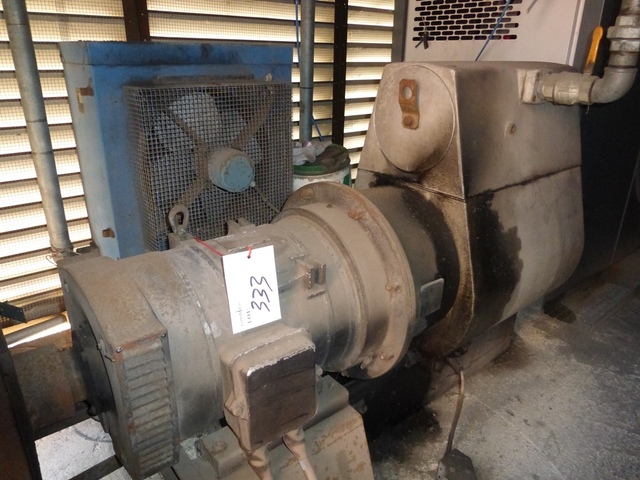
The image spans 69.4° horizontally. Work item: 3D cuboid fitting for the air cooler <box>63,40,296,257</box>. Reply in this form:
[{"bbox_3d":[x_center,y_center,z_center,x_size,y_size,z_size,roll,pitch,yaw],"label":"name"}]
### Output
[{"bbox_3d":[-0.391,-0.289,1.580,0.676,0.691,0.408,-17,28,-38],"label":"air cooler"}]

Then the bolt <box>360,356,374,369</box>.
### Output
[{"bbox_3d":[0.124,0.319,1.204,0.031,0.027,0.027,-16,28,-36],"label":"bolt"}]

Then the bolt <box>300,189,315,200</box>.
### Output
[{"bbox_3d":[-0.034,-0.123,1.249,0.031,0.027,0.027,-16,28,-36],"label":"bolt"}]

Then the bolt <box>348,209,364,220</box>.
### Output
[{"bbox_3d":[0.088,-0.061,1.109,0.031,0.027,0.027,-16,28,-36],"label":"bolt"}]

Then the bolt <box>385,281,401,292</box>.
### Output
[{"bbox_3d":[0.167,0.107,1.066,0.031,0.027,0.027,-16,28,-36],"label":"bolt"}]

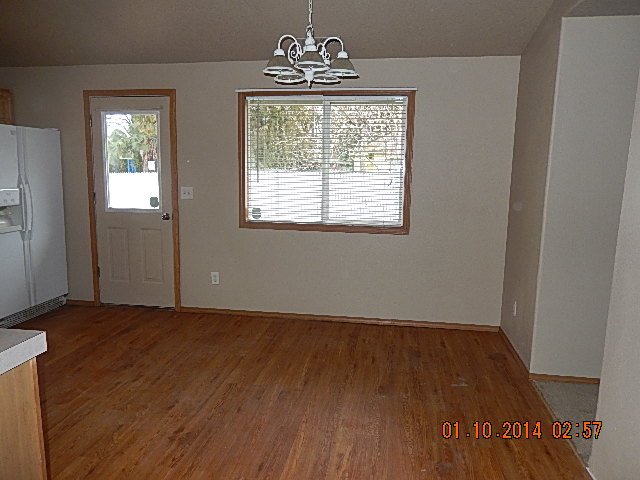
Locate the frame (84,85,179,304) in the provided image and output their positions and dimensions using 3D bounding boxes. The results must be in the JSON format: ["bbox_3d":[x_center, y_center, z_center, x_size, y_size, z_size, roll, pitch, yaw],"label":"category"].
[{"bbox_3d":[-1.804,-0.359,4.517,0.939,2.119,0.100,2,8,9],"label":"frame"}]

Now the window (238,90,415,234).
[{"bbox_3d":[0.036,-0.705,4.170,1.447,1.140,0.040,2,8,9],"label":"window"}]

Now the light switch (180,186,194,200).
[{"bbox_3d":[-1.259,-0.440,4.377,0.118,0.114,0.018,2,8,9],"label":"light switch"}]

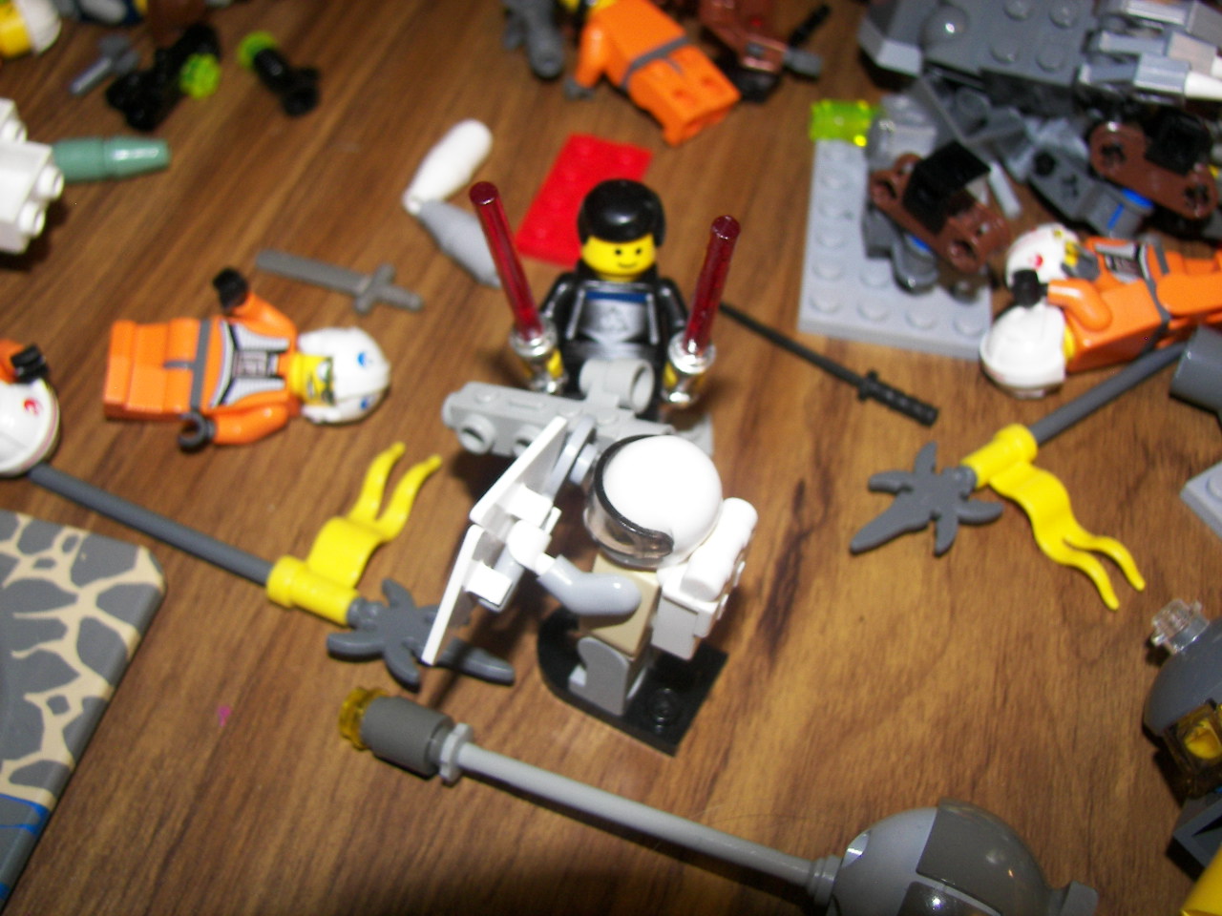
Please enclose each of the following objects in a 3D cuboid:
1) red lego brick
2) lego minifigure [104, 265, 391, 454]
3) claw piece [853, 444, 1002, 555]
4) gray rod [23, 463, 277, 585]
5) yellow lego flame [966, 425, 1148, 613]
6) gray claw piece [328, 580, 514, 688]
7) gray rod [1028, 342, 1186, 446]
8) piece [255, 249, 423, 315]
[{"bbox_3d":[-0.005,-0.046,0.230,0.016,0.005,0.032,16,54,8],"label":"red lego brick"},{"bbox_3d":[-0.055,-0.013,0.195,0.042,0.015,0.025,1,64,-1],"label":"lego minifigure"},{"bbox_3d":[0.046,0.008,0.192,0.025,0.004,0.015,-27,59,-22],"label":"claw piece"},{"bbox_3d":[-0.067,0.009,0.185,0.043,0.003,0.003,21,54,13],"label":"gray rod"},{"bbox_3d":[0.068,0.008,0.192,0.014,0.007,0.032,-26,59,-21],"label":"yellow lego flame"},{"bbox_3d":[-0.025,0.026,0.175,0.025,0.004,0.015,19,54,10],"label":"gray claw piece"},{"bbox_3d":[0.085,-0.012,0.210,0.041,0.003,0.003,-26,59,-22],"label":"gray rod"},{"bbox_3d":[-0.046,-0.031,0.217,0.031,0.003,0.011,16,54,8],"label":"piece"}]

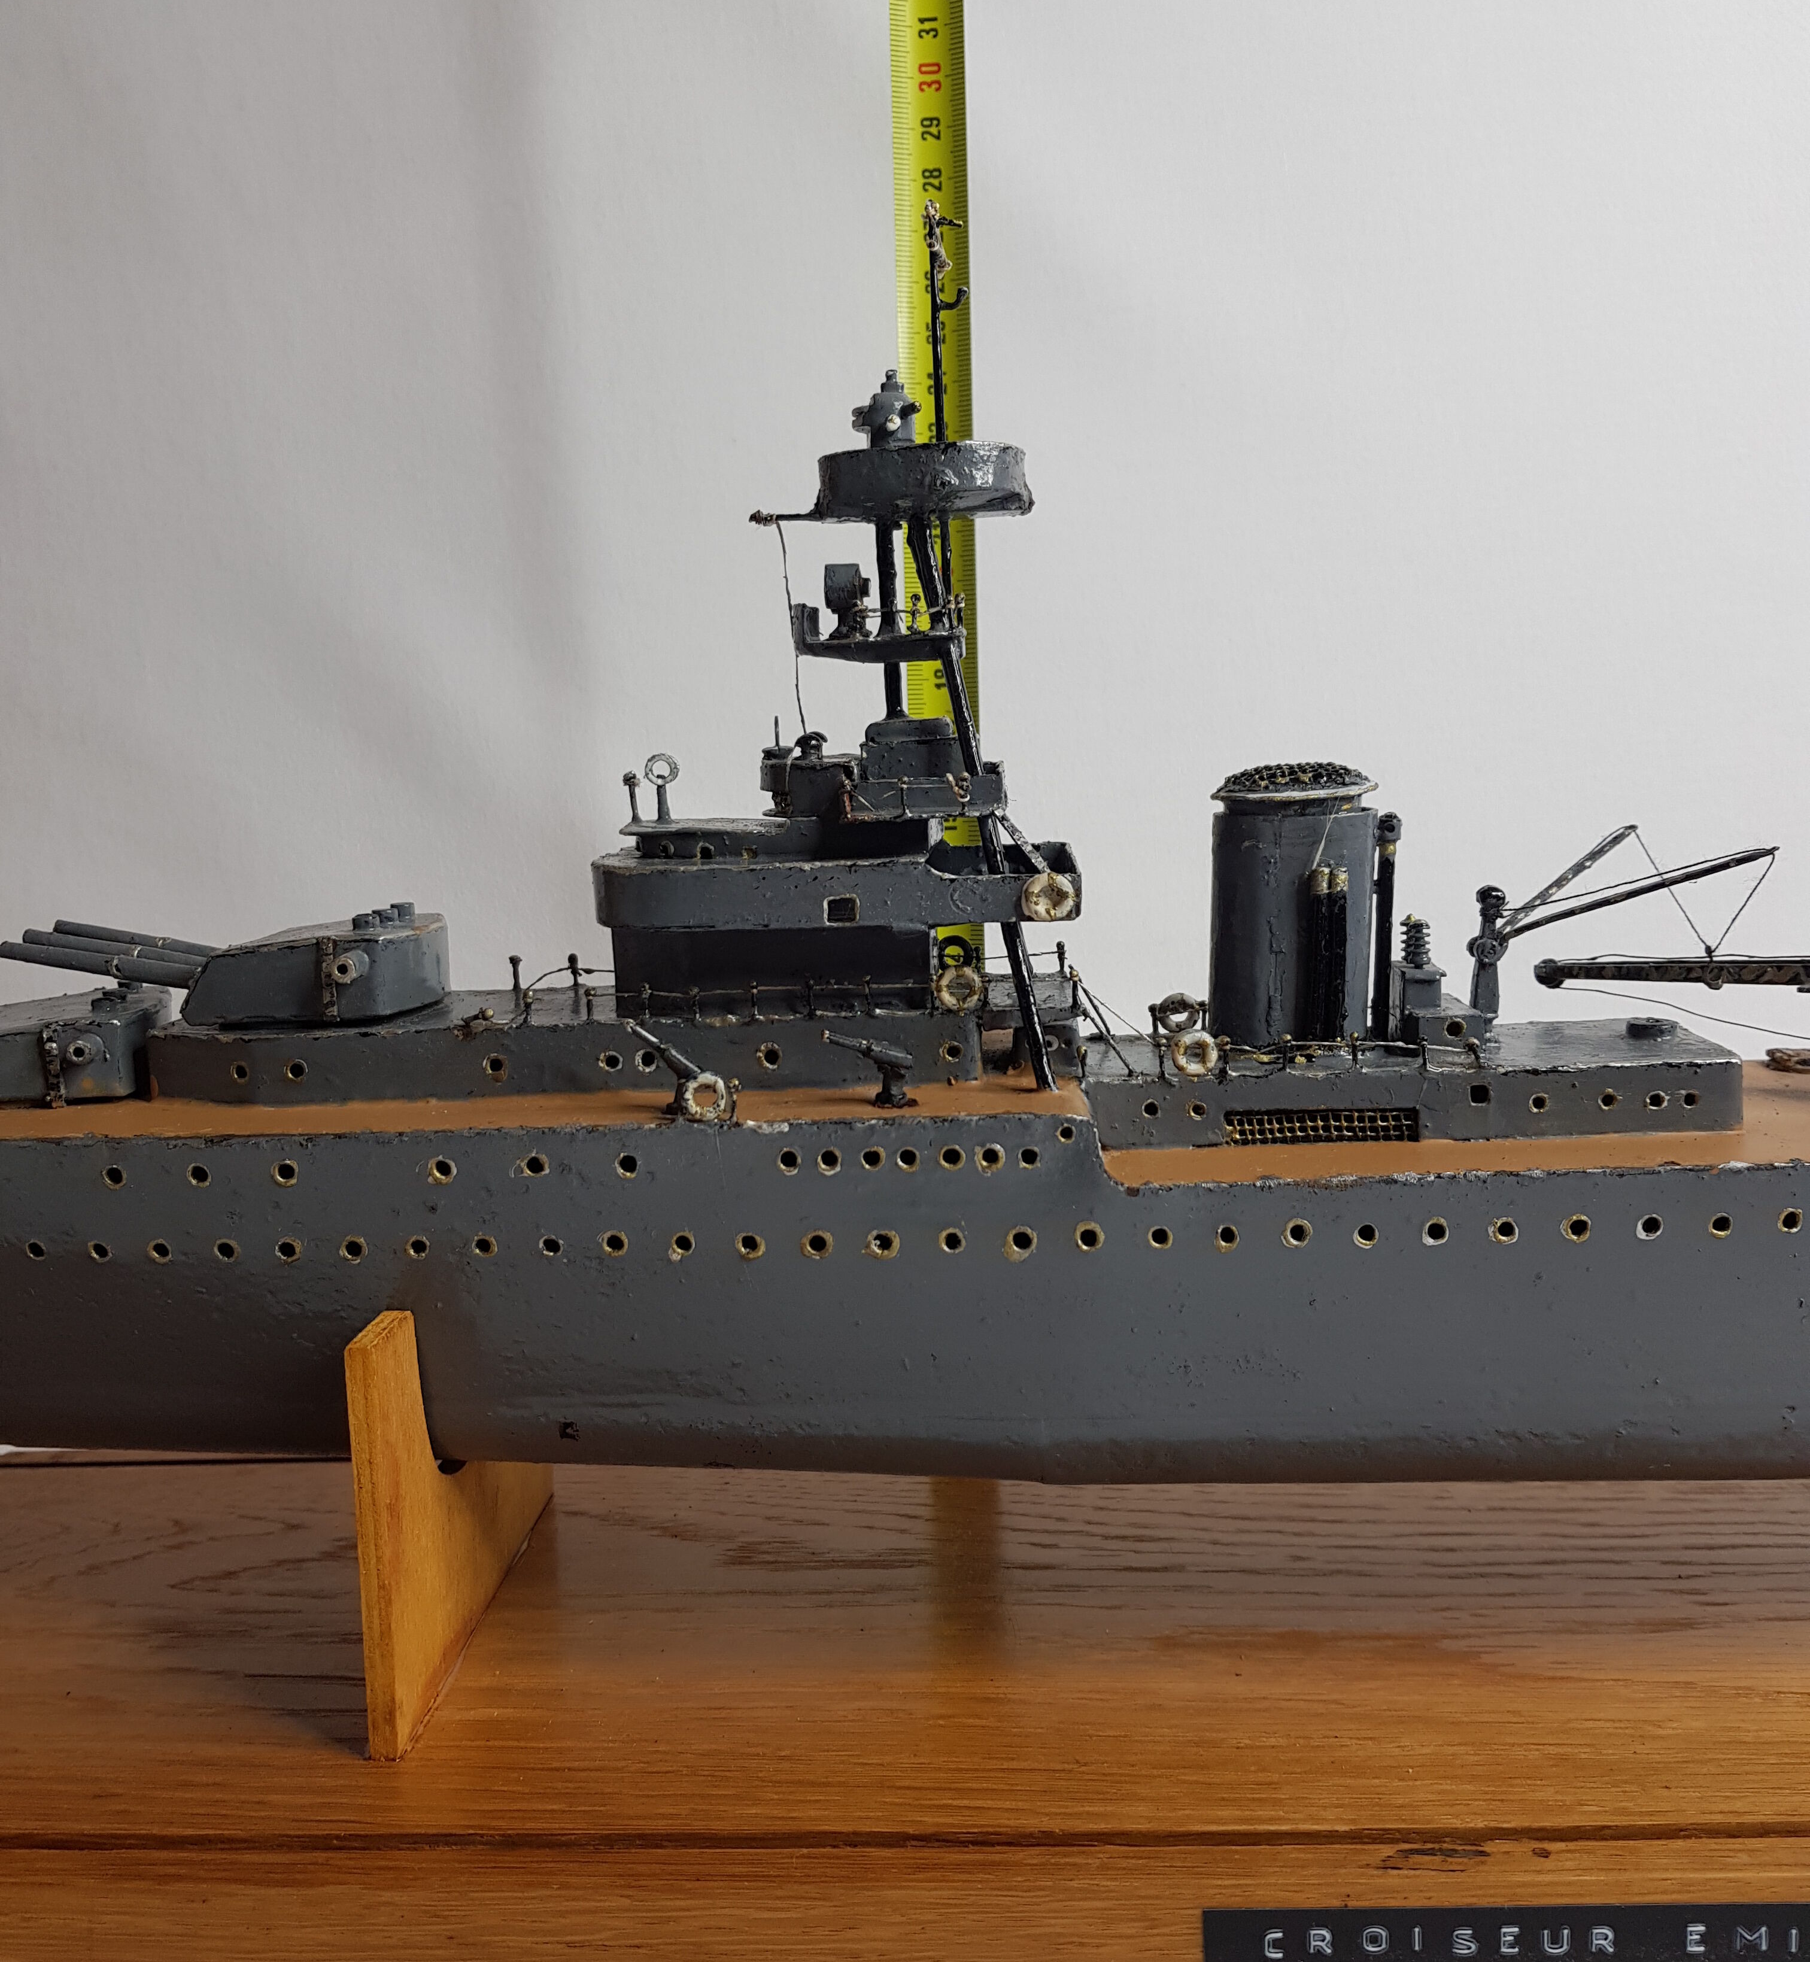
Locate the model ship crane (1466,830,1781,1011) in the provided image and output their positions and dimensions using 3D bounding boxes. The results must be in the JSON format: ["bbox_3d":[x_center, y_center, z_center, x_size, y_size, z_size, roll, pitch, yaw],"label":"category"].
[{"bbox_3d":[0.106,-0.008,0.284,0.036,0.028,0.056,-1,8,2],"label":"model ship crane"}]

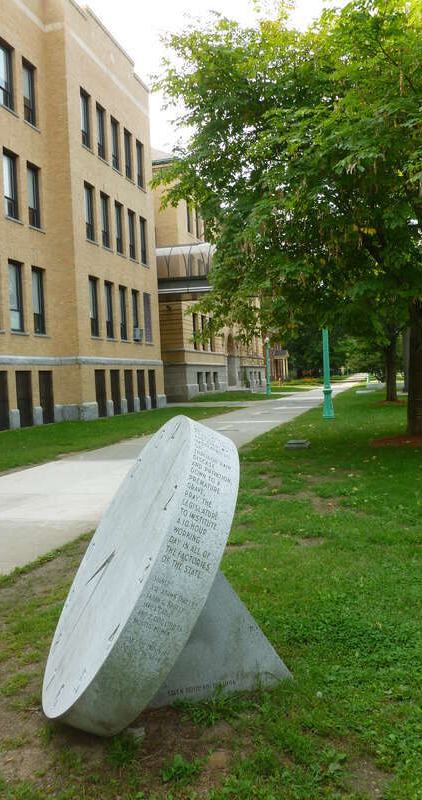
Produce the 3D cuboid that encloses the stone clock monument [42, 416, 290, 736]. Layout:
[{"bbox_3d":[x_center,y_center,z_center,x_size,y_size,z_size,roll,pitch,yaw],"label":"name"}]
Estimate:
[{"bbox_3d":[-0.226,0.800,3.231,1.253,1.432,1.513,-3,2,-15],"label":"stone clock monument"}]

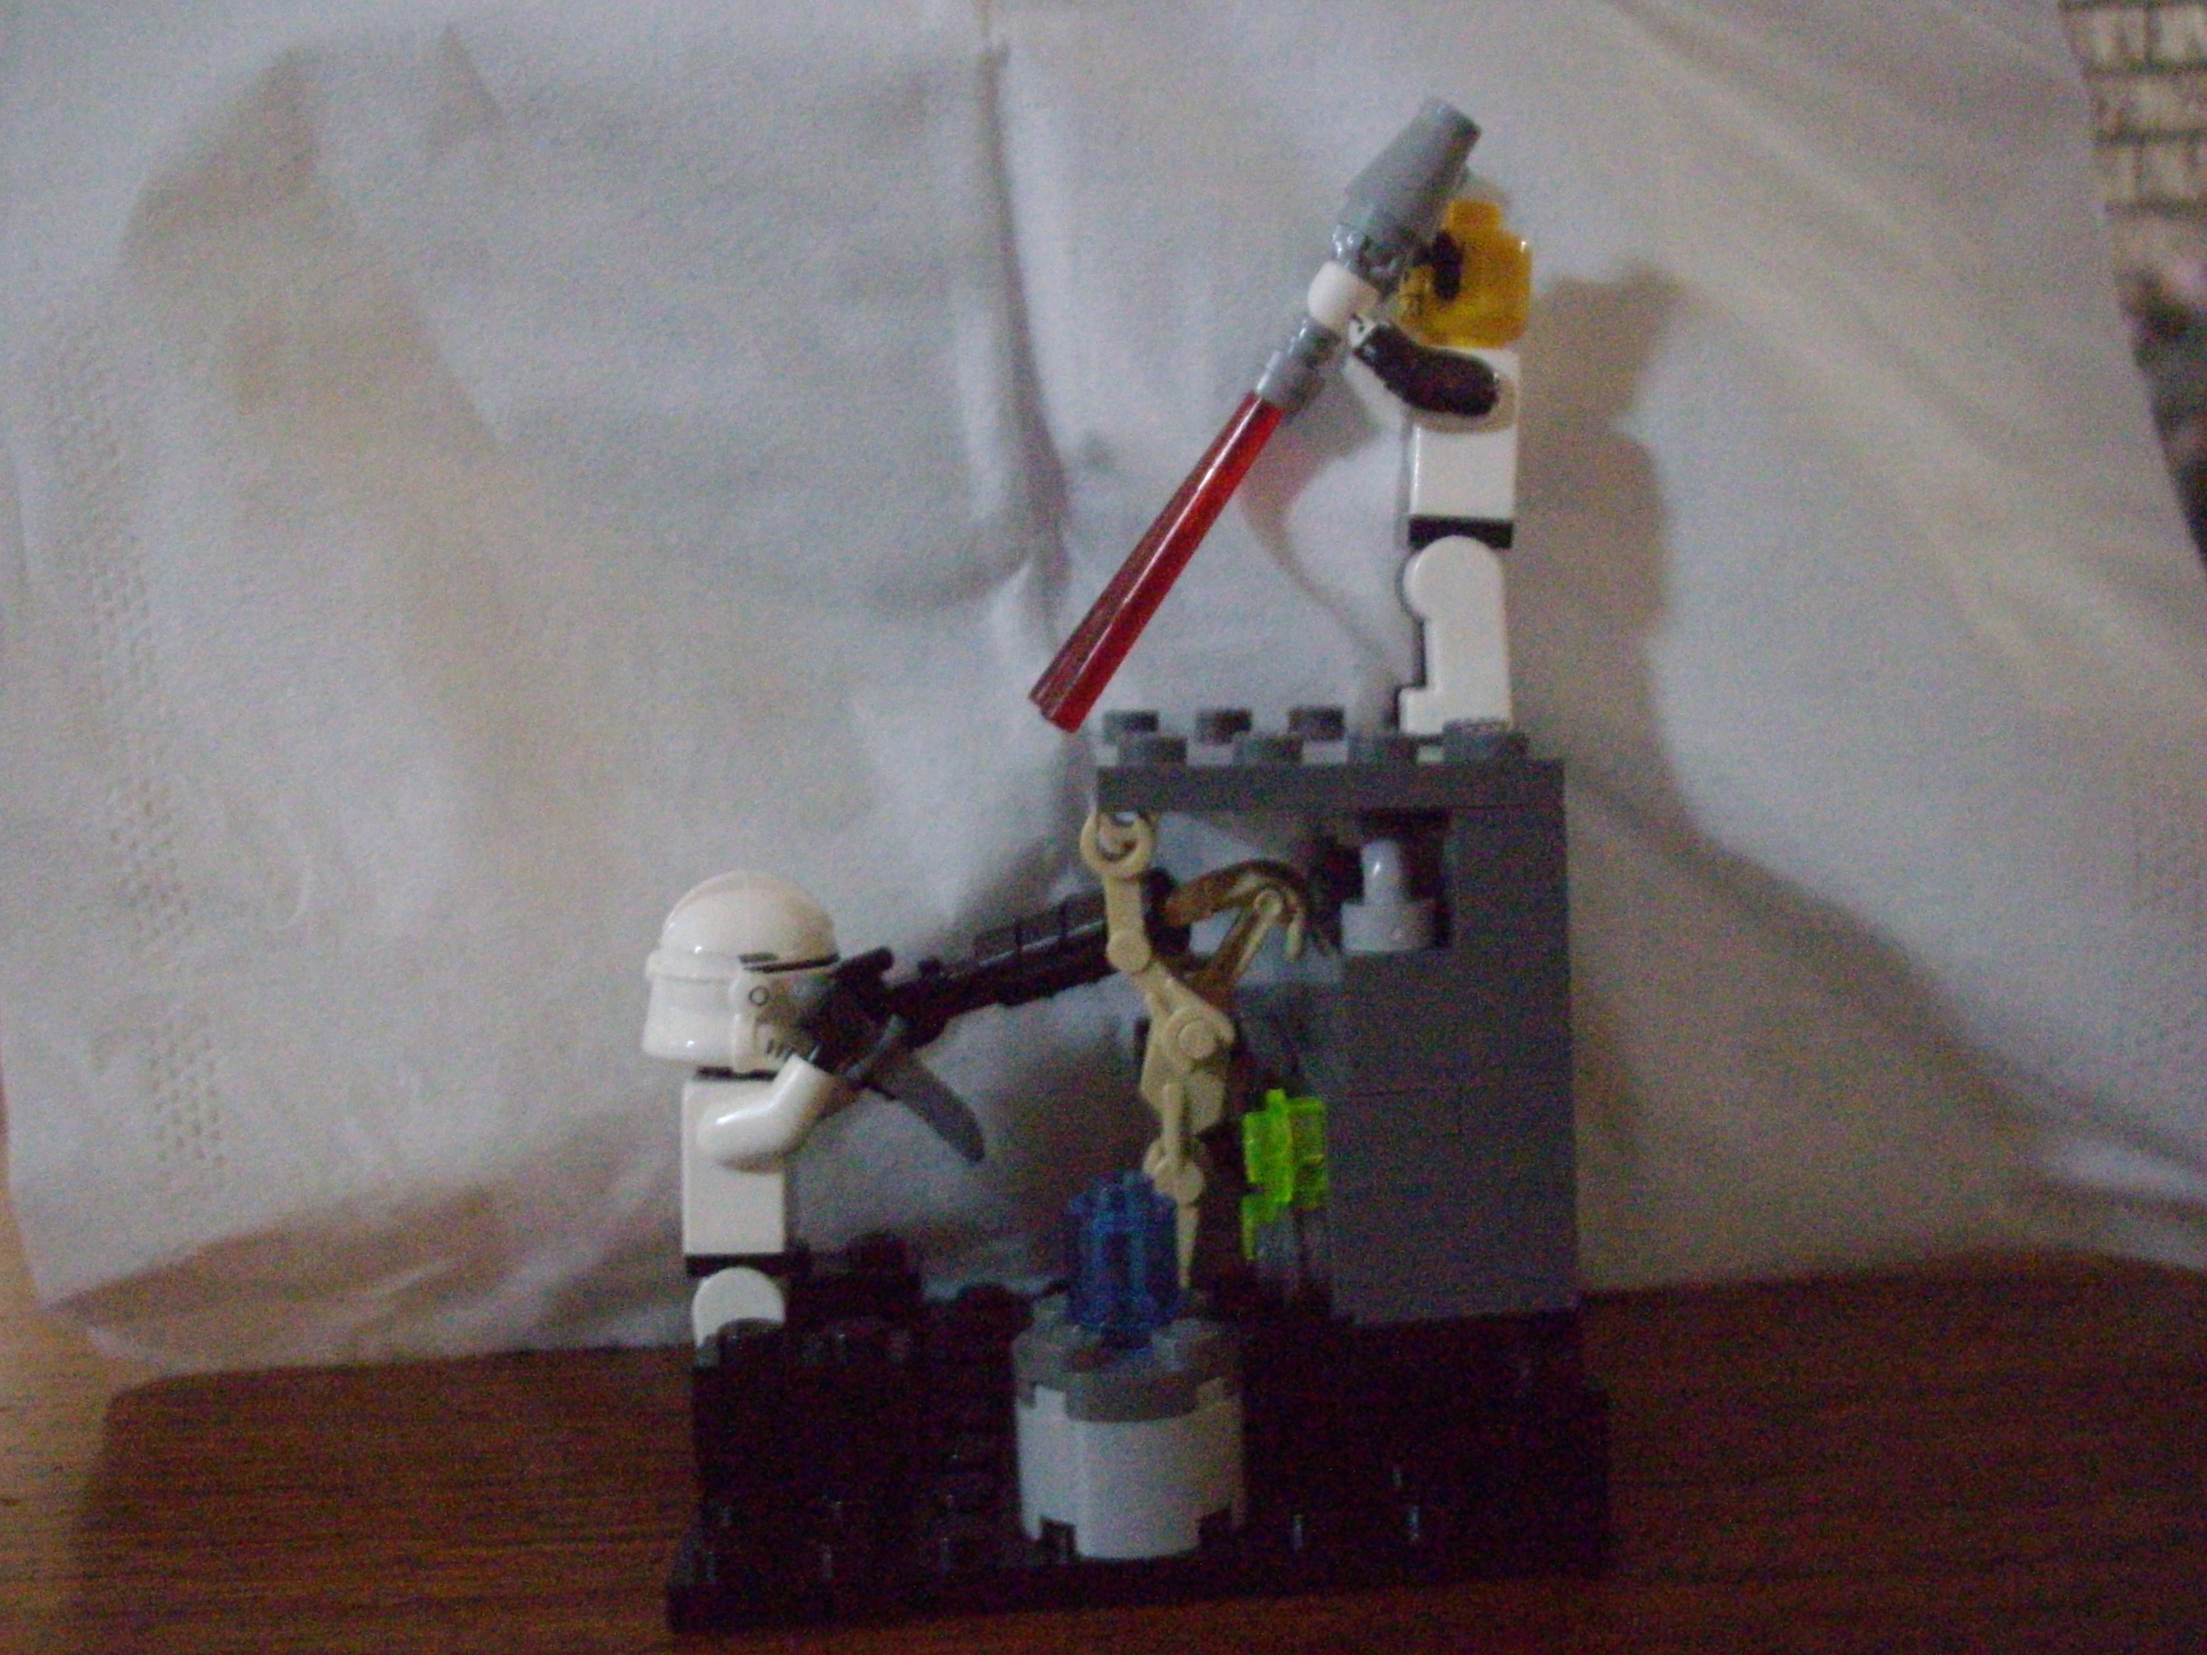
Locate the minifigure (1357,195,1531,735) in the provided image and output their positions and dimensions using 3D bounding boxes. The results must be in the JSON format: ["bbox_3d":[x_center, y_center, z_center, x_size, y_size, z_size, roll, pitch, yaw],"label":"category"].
[{"bbox_3d":[0.026,-0.027,0.183,0.015,0.041,0.019,-3,7,-1],"label":"minifigure"}]

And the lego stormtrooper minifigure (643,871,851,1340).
[{"bbox_3d":[-0.028,0.025,0.188,0.017,0.044,0.019,-3,7,-1],"label":"lego stormtrooper minifigure"}]

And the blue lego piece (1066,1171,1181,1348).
[{"bbox_3d":[0.001,0.030,0.166,0.008,0.011,0.008,-3,7,-1],"label":"blue lego piece"}]

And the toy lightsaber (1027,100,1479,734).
[{"bbox_3d":[0.011,-0.030,0.174,0.007,0.053,0.007,34,5,-5],"label":"toy lightsaber"}]

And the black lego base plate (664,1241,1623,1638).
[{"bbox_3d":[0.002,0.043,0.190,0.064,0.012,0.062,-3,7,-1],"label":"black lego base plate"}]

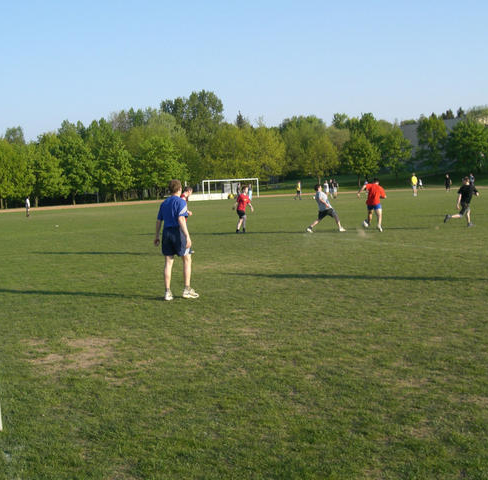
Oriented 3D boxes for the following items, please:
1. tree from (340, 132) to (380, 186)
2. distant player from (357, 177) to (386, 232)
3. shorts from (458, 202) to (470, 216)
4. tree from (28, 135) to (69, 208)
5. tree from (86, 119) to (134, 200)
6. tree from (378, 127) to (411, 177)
[{"bbox_3d":[15.752,-10.817,95.000,5.600,7.437,5.600,-3,4,0],"label":"tree"},{"bbox_3d":[3.934,-1.104,21.604,0.880,1.630,0.650,-4,4,-6],"label":"distant player"},{"bbox_3d":[7.102,-0.965,22.600,0.330,0.430,0.310,-6,5,-30],"label":"shorts"},{"bbox_3d":[-31.523,-11.138,113.000,6.590,11.660,6.590,-4,5,-15],"label":"tree"},{"bbox_3d":[-22.206,-13.167,116.000,7.590,13.790,7.590,-4,5,-10],"label":"tree"},{"bbox_3d":[23.641,-13.464,110.000,5.170,8.610,5.170,-2,5,12],"label":"tree"}]

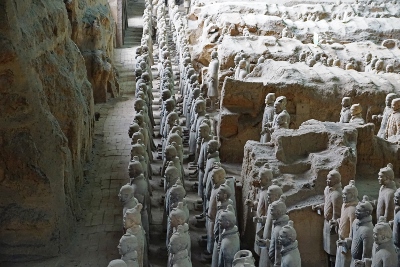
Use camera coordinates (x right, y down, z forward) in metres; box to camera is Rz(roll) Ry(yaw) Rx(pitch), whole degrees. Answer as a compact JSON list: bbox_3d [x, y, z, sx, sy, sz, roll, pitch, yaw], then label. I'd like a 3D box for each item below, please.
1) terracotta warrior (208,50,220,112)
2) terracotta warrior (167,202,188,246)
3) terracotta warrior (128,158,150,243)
[{"bbox_3d":[0.437,-1.595,22.459,0.390,1.830,0.550,0,16,-4],"label":"terracotta warrior"},{"bbox_3d":[-0.304,1.815,10.304,0.410,1.820,0.550,0,16,-4],"label":"terracotta warrior"},{"bbox_3d":[-0.979,1.284,12.151,0.410,1.820,0.550,0,16,-4],"label":"terracotta warrior"}]

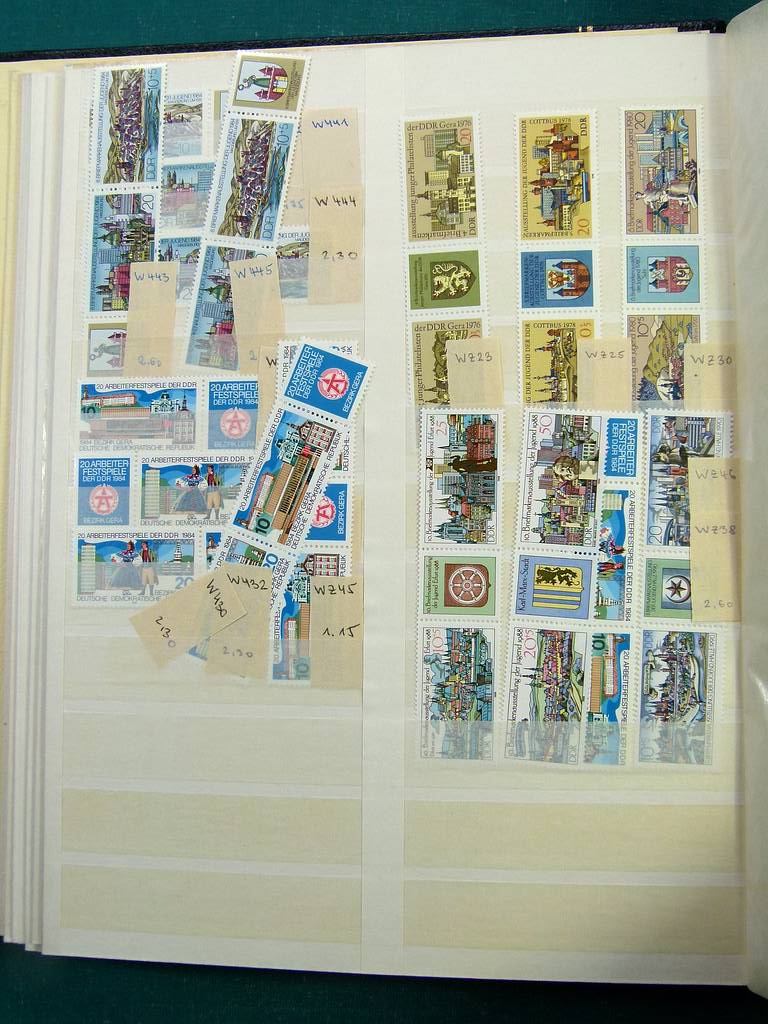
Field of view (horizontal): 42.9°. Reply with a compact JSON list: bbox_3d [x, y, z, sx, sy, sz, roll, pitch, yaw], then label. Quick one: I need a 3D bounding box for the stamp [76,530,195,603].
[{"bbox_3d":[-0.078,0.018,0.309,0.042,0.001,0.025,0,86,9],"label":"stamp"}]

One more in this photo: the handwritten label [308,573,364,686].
[{"bbox_3d":[-0.015,0.037,0.305,0.017,0.001,0.035,0,86,8],"label":"handwritten label"}]

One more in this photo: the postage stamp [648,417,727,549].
[{"bbox_3d":[0.092,-0.009,0.297,0.025,0.001,0.042,2,86,4],"label":"postage stamp"}]

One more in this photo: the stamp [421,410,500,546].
[{"bbox_3d":[0.024,-0.010,0.300,0.025,0.001,0.043,1,86,5],"label":"stamp"}]

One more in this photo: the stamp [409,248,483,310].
[{"bbox_3d":[0.019,-0.072,0.305,0.024,0.001,0.019,-1,86,5],"label":"stamp"}]

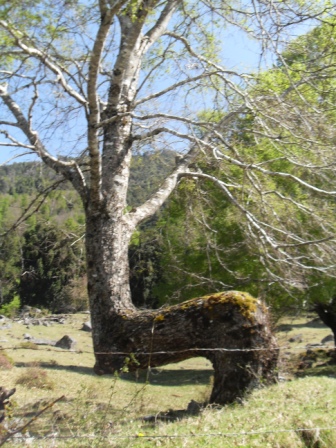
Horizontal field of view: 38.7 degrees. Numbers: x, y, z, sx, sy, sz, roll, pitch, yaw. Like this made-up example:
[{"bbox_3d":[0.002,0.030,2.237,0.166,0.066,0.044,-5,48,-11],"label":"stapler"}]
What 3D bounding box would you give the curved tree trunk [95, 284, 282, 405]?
[{"bbox_3d":[0.290,1.733,7.085,2.638,1.540,0.950,-2,-9,14],"label":"curved tree trunk"}]

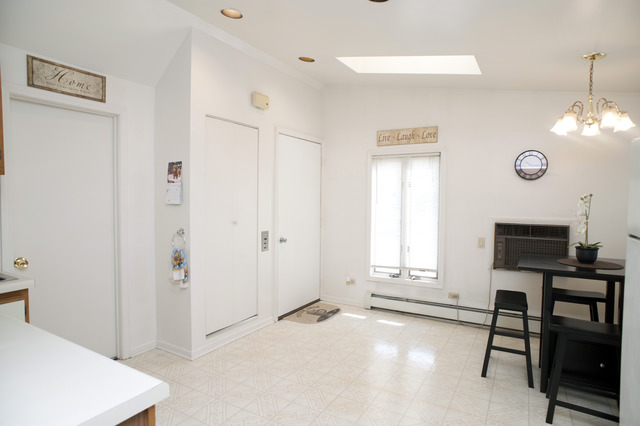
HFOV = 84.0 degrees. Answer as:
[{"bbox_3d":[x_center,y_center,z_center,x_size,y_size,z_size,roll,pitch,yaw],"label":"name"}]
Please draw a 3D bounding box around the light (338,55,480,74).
[{"bbox_3d":[0.820,-1.410,3.330,1.255,0.100,0.502,13,8,29],"label":"light"}]

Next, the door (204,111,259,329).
[{"bbox_3d":[-0.822,0.113,3.371,0.050,1.910,0.680,2,2,30],"label":"door"}]

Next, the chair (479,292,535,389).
[{"bbox_3d":[1.502,0.965,2.820,0.350,0.600,0.450,2,2,30],"label":"chair"}]

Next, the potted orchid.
[{"bbox_3d":[2.081,0.116,2.778,0.230,0.540,0.190,2,2,30],"label":"potted orchid"}]

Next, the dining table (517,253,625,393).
[{"bbox_3d":[1.871,0.810,2.565,0.765,0.893,0.765,2,3,30],"label":"dining table"}]

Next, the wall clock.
[{"bbox_3d":[2.098,-0.472,3.523,0.290,0.290,0.040,2,2,30],"label":"wall clock"}]

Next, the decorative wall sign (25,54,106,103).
[{"bbox_3d":[-1.780,-0.943,2.540,0.025,0.201,0.501,2,3,30],"label":"decorative wall sign"}]

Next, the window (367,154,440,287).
[{"bbox_3d":[1.004,0.057,4.231,0.820,1.500,0.100,2,2,30],"label":"window"}]

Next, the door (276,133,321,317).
[{"bbox_3d":[-0.239,0.138,4.389,0.050,2.070,0.935,2,2,30],"label":"door"}]

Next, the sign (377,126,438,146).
[{"bbox_3d":[0.987,-0.873,4.069,0.706,0.180,0.022,2,3,30],"label":"sign"}]

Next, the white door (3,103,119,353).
[{"bbox_3d":[-1.866,0.224,2.645,0.060,2.000,0.700,2,2,30],"label":"white door"}]

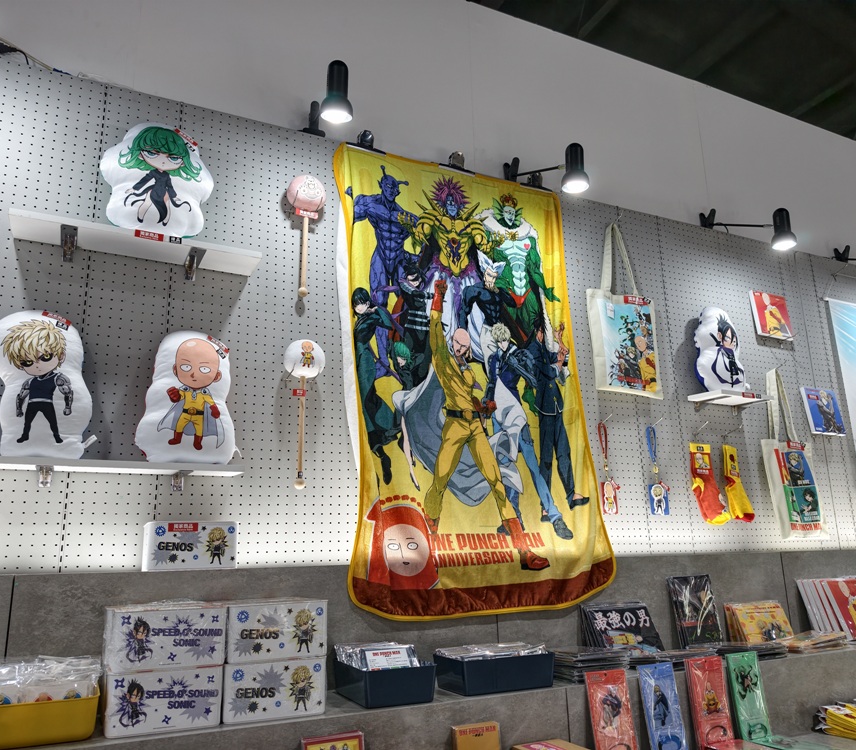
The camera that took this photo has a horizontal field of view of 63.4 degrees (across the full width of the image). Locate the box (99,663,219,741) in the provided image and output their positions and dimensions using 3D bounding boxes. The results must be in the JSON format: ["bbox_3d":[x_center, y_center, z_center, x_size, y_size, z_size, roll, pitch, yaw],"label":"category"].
[{"bbox_3d":[-0.520,0.629,1.363,0.207,0.111,0.130,5,-16,-25],"label":"box"}]

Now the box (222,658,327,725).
[{"bbox_3d":[-0.332,0.647,1.451,0.207,0.111,0.130,5,-16,-25],"label":"box"}]

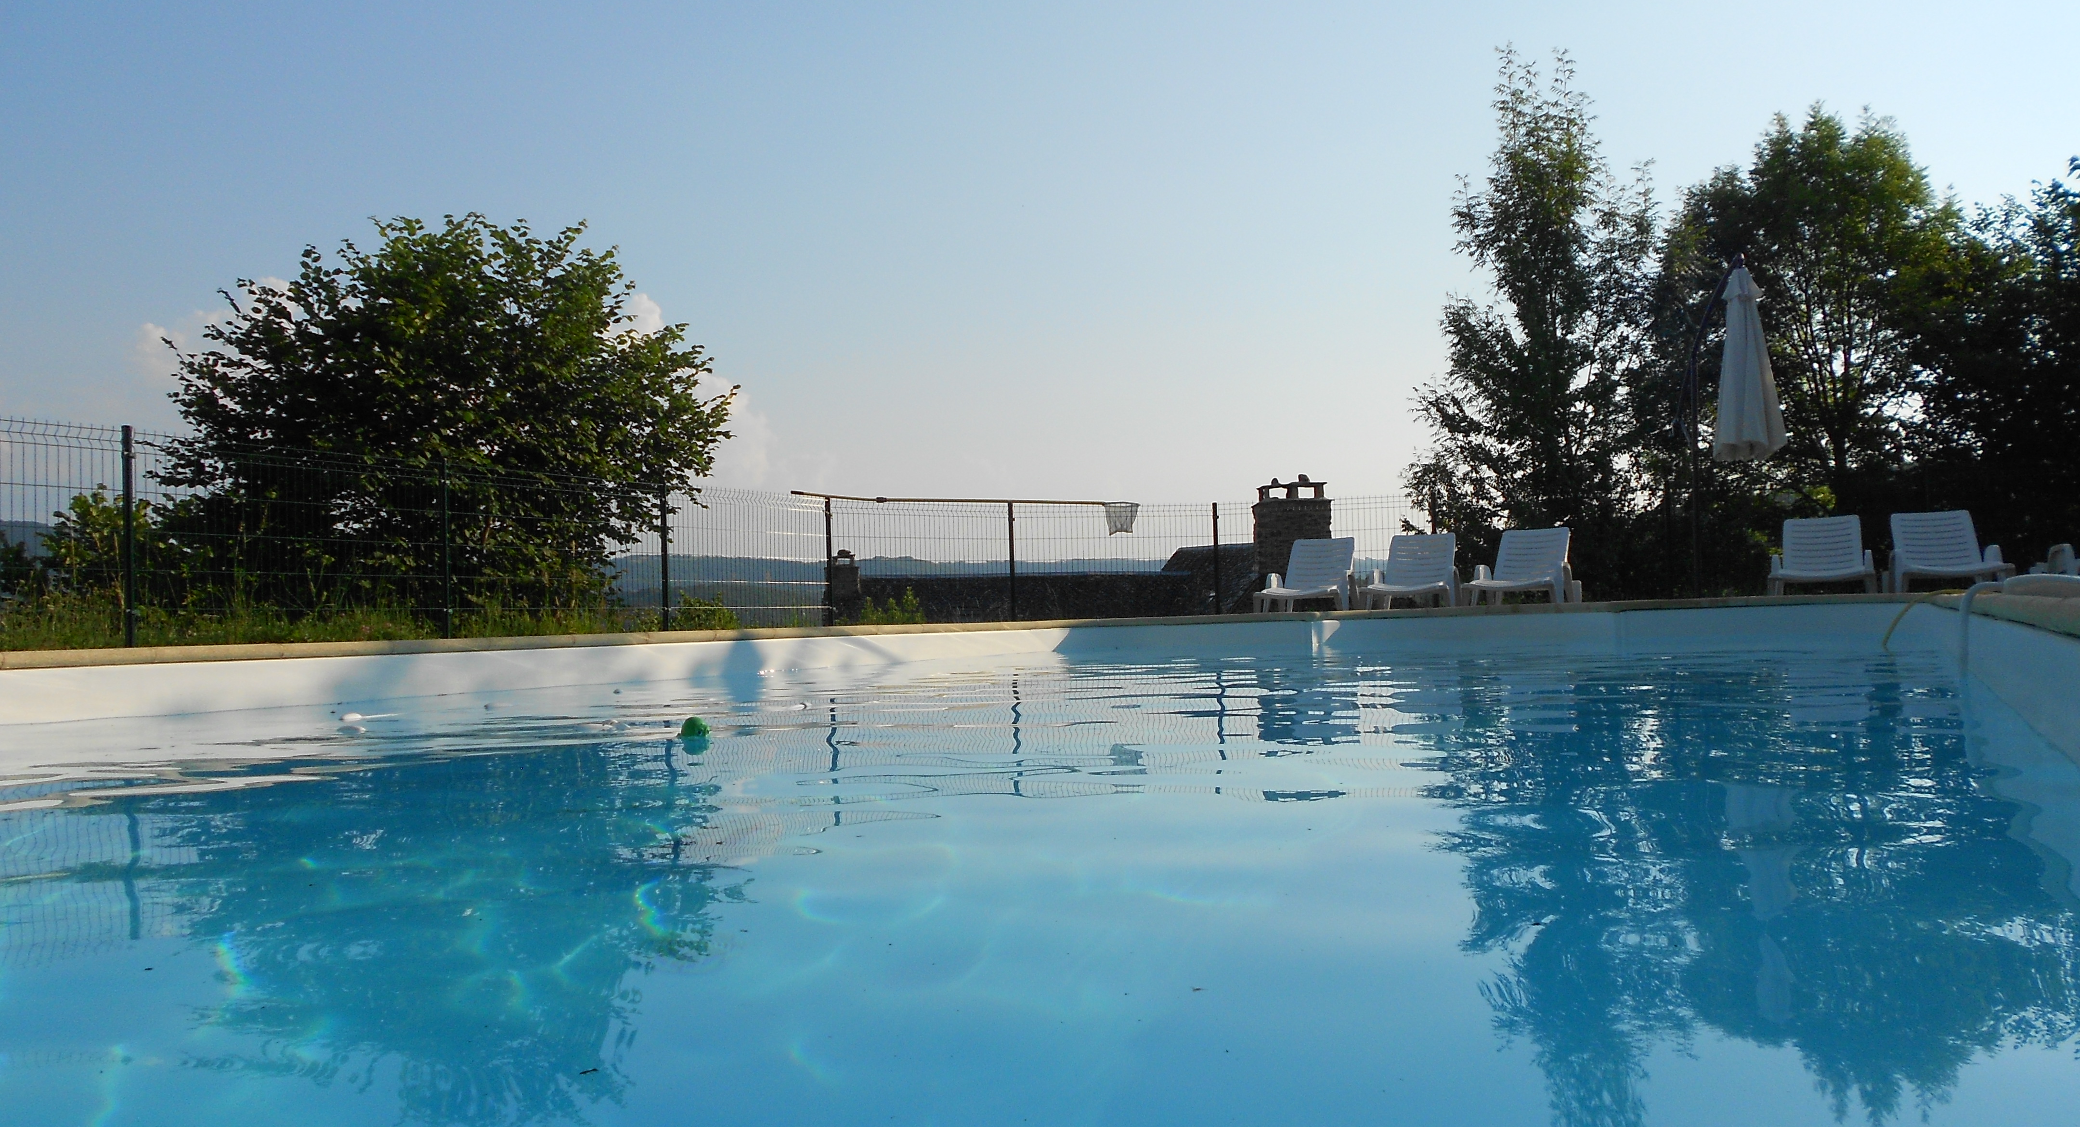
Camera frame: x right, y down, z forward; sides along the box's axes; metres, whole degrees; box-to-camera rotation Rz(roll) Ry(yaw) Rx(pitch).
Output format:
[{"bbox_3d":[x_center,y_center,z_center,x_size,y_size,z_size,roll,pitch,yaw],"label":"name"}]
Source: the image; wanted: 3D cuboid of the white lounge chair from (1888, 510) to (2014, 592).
[{"bbox_3d":[6.620,-0.038,11.440,0.700,0.760,1.700,-3,-2,23],"label":"white lounge chair"}]

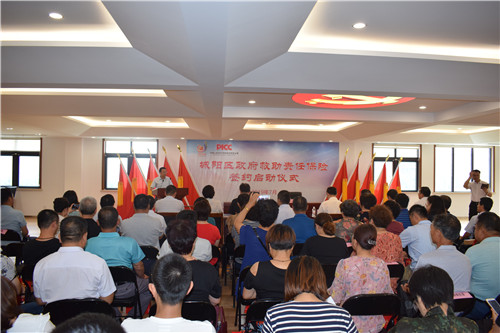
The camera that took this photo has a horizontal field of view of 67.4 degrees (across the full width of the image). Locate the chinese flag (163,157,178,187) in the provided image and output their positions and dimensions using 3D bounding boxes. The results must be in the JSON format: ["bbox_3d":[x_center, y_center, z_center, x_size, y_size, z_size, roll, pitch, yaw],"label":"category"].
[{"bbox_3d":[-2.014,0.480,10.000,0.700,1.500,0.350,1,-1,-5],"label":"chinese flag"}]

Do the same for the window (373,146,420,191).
[{"bbox_3d":[5.229,0.071,13.380,1.810,1.720,0.160,1,-1,-5],"label":"window"}]

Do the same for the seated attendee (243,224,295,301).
[{"bbox_3d":[0.180,0.996,2.689,0.500,1.250,0.800,1,-1,-5],"label":"seated attendee"}]

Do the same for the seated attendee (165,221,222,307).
[{"bbox_3d":[-0.355,0.992,2.560,0.500,1.280,0.780,1,-1,-3],"label":"seated attendee"}]

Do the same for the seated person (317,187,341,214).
[{"bbox_3d":[1.580,1.069,7.600,0.520,1.280,0.750,1,-1,-11],"label":"seated person"}]

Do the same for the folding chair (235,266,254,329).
[{"bbox_3d":[0.105,1.255,3.640,0.450,0.780,0.480,1,-1,-5],"label":"folding chair"}]

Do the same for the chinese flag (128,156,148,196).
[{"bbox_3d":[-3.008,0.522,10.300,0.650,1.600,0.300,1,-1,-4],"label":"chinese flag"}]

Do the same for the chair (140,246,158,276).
[{"bbox_3d":[-1.230,1.249,4.370,0.450,0.780,0.470,1,-1,-5],"label":"chair"}]

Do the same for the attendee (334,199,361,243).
[{"bbox_3d":[1.240,1.047,4.850,0.480,1.250,0.750,1,-1,-8],"label":"attendee"}]

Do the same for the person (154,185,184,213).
[{"bbox_3d":[-1.330,0.999,6.369,0.520,1.320,0.800,1,-1,-5],"label":"person"}]

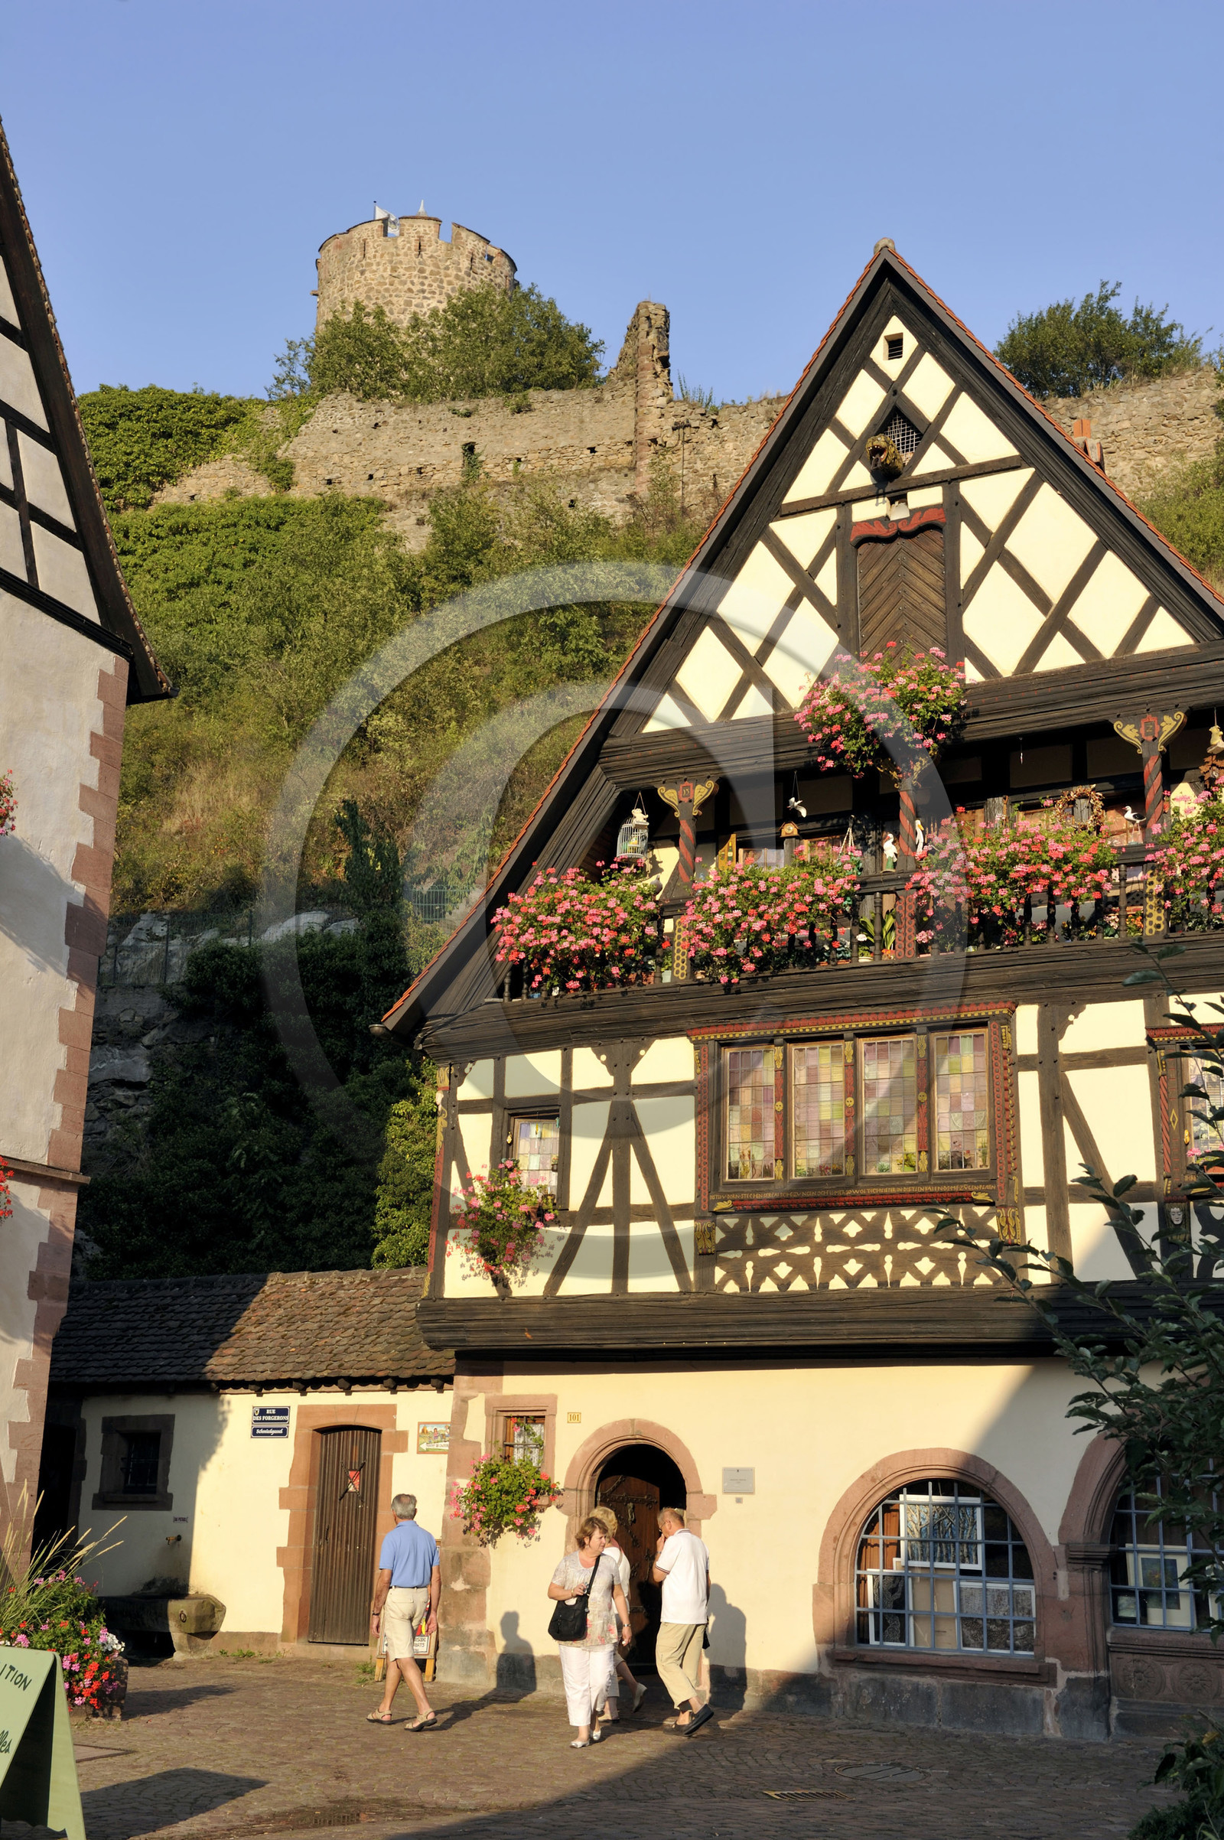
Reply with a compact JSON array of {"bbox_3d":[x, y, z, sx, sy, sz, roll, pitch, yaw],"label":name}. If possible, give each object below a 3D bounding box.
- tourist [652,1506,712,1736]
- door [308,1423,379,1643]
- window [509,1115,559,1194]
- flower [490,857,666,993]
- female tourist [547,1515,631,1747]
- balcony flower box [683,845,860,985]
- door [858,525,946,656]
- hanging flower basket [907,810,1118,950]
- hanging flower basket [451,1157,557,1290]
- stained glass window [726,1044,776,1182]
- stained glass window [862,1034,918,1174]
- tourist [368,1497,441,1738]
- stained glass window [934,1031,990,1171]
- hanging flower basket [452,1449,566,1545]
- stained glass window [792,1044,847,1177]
[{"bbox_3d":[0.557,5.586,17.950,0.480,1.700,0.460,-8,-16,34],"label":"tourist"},{"bbox_3d":[-2.672,6.150,22.465,0.750,2.070,0.100,-7,-16,30],"label":"door"},{"bbox_3d":[-0.747,2.320,21.841,0.526,0.879,0.050,-7,-17,30],"label":"window"},{"bbox_3d":[-0.349,0.056,21.477,1.816,1.290,0.600,-7,-17,30],"label":"flower"},{"bbox_3d":[-0.174,5.366,17.000,0.600,1.640,0.500,0,-14,4],"label":"female tourist"},{"bbox_3d":[1.429,-0.045,20.413,1.715,1.266,0.600,-7,-17,30],"label":"balcony flower box"},{"bbox_3d":[2.576,-2.787,19.943,0.840,1.450,0.100,-7,-16,30],"label":"door"},{"bbox_3d":[3.414,-0.337,19.276,1.857,1.183,0.600,-7,-17,30],"label":"hanging flower basket"},{"bbox_3d":[-1.045,2.869,21.425,1.147,1.169,0.450,-7,-17,30],"label":"hanging flower basket"},{"bbox_3d":[1.267,1.781,20.633,0.476,1.203,0.050,-7,-17,30],"label":"stained glass window"},{"bbox_3d":[2.464,1.632,19.940,0.499,1.212,0.050,-7,-17,30],"label":"stained glass window"},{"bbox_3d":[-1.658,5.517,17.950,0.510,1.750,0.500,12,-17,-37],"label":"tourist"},{"bbox_3d":[3.054,1.579,19.593,0.486,1.191,0.050,-7,-17,30],"label":"stained glass window"},{"bbox_3d":[-0.967,5.189,20.305,0.920,0.820,0.580,-7,-16,30],"label":"hanging flower basket"},{"bbox_3d":[1.874,1.712,20.280,0.513,1.206,0.050,-7,-17,30],"label":"stained glass window"}]

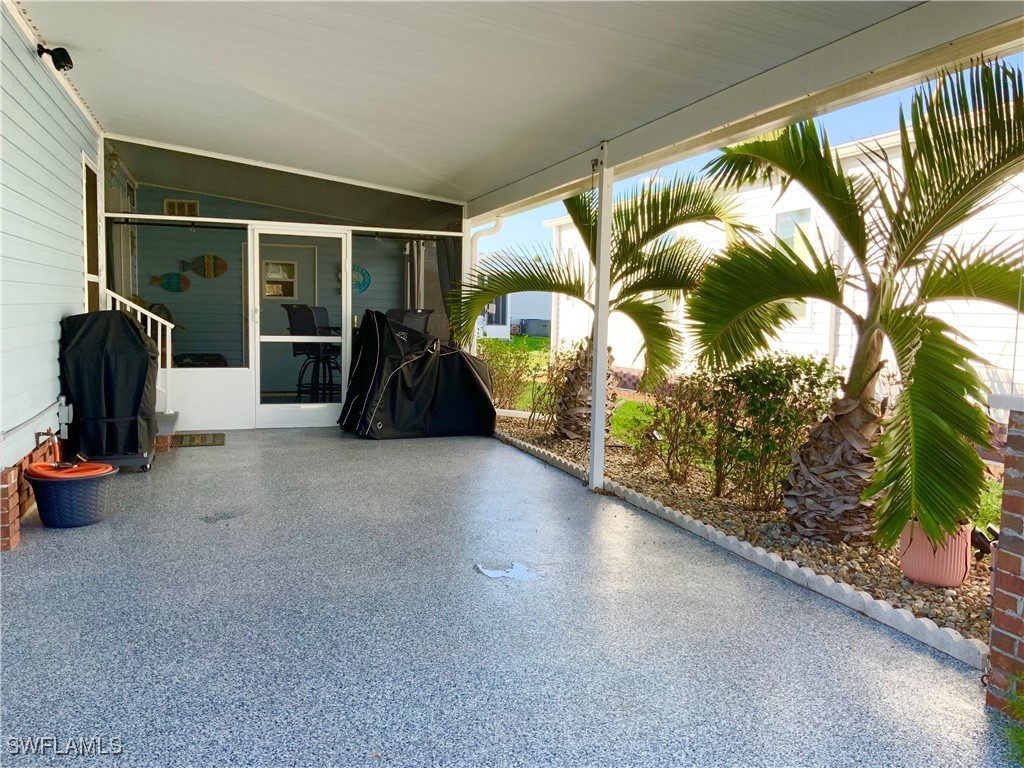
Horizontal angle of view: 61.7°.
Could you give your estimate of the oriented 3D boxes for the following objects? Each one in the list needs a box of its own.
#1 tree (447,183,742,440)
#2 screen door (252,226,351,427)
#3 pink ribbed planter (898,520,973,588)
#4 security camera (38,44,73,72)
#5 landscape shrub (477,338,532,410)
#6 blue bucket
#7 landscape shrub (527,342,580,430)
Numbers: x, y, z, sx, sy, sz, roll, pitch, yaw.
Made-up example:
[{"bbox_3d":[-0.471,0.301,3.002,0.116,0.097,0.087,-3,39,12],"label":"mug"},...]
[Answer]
[{"bbox_3d":[0.770,-0.885,8.774,2.950,2.800,2.600,0,5,-18],"label":"tree"},{"bbox_3d":[-2.216,-0.572,9.003,0.950,2.070,0.060,0,5,-18],"label":"screen door"},{"bbox_3d":[1.945,0.780,3.956,0.300,0.250,0.300,1,5,0],"label":"pink ribbed planter"},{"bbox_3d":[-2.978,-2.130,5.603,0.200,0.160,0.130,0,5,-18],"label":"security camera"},{"bbox_3d":[-0.107,-0.121,10.750,0.720,0.930,0.700,0,5,-18],"label":"landscape shrub"},{"bbox_3d":[-2.540,0.652,4.974,0.490,0.290,0.490,0,5,-18],"label":"blue bucket"},{"bbox_3d":[0.445,0.001,9.200,0.580,0.950,0.580,0,5,-18],"label":"landscape shrub"}]

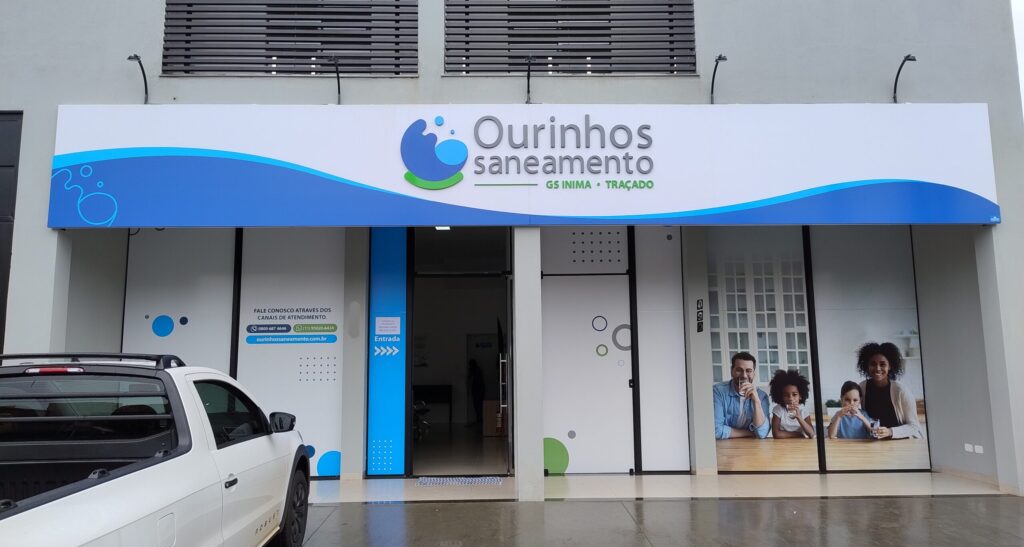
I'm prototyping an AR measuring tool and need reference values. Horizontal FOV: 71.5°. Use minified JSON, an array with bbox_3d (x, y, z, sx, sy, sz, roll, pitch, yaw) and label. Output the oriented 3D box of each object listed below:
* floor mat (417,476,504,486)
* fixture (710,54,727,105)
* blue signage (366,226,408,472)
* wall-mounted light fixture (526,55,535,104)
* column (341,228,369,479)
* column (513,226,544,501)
[{"bbox_3d":[-0.592,2.386,8.170,0.950,0.015,0.610,0,-8,-1],"label":"floor mat"},{"bbox_3d":[2.109,-1.967,7.283,0.120,0.420,0.440,0,-8,-1],"label":"fixture"},{"bbox_3d":[-1.528,0.928,8.695,0.470,3.020,0.040,0,-8,-1],"label":"blue signage"},{"bbox_3d":[0.185,-1.954,7.241,0.120,0.420,0.440,0,-8,-1],"label":"wall-mounted light fixture"},{"bbox_3d":[-1.909,0.933,8.707,0.260,3.070,0.270,0,-8,-1],"label":"column"},{"bbox_3d":[0.178,0.875,7.264,0.255,2.780,0.280,0,-8,-1],"label":"column"}]

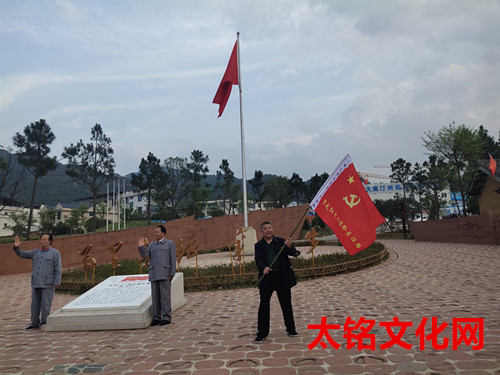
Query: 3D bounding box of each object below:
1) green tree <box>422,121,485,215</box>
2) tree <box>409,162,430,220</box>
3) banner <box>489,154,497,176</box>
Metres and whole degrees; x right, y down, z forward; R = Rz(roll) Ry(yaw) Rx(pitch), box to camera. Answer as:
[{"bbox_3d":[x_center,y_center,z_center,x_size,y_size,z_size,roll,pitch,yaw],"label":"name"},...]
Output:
[{"bbox_3d":[18.464,-1.031,33.000,5.383,9.346,5.383,-6,-8,29],"label":"green tree"},{"bbox_3d":[16.929,0.572,36.066,2.100,6.200,2.100,-2,-6,0],"label":"tree"},{"bbox_3d":[15.586,-1.414,23.208,0.500,1.400,0.300,-6,-7,30],"label":"banner"}]

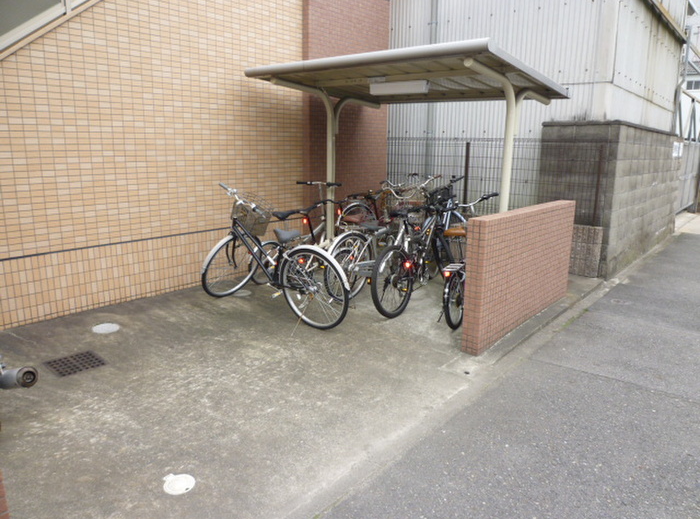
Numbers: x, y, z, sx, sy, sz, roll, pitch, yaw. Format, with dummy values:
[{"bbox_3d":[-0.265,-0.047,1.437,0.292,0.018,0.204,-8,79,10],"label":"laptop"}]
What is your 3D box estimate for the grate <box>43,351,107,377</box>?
[{"bbox_3d":[-1.879,0.727,3.476,0.310,0.025,0.305,11,17,40],"label":"grate"}]

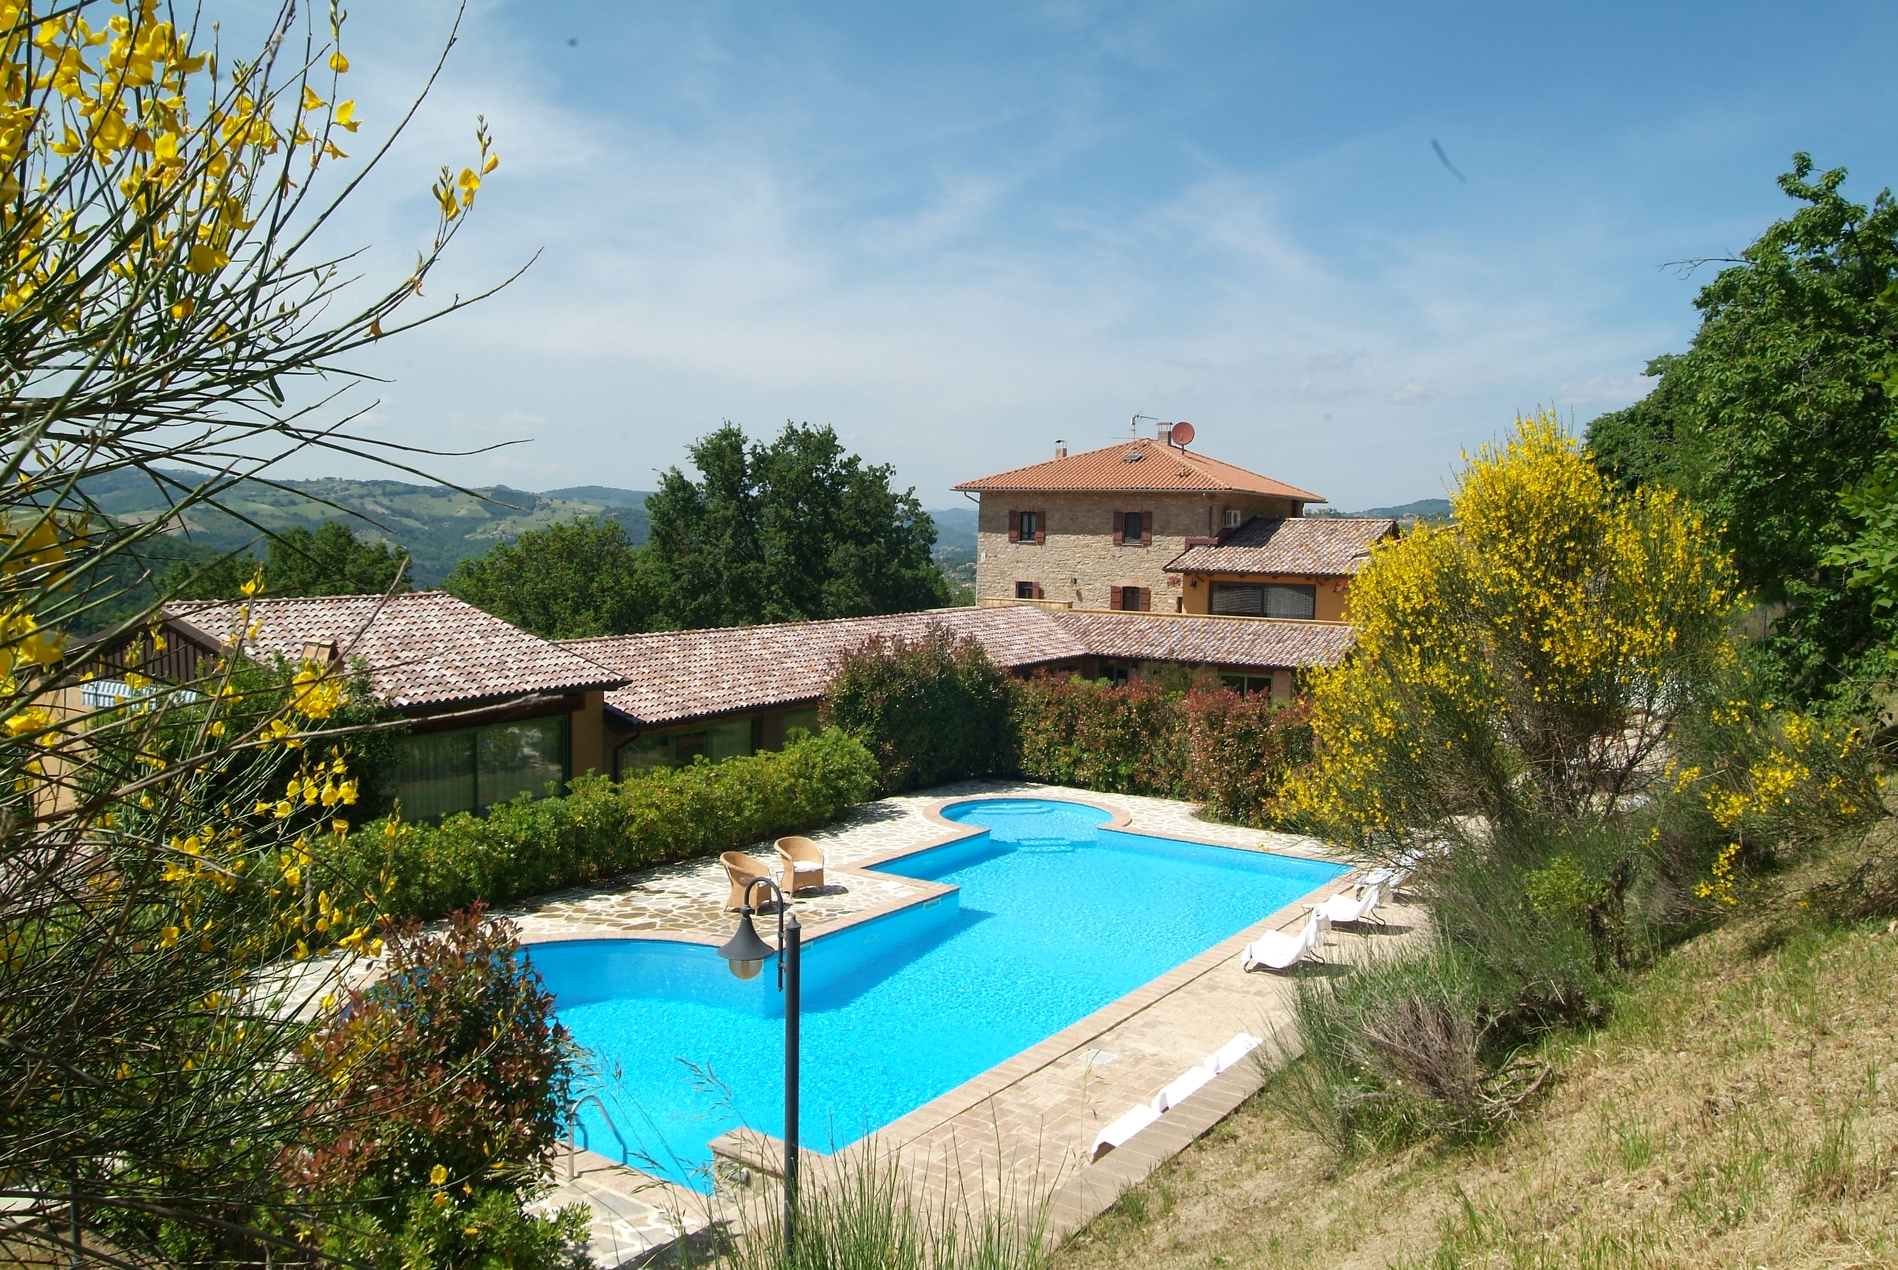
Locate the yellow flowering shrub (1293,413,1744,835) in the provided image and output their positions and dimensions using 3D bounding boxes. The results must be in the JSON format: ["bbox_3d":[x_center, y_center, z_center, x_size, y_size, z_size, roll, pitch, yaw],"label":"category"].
[{"bbox_3d":[5.034,0.059,12.559,3.800,4.180,3.600,2,5,22],"label":"yellow flowering shrub"}]

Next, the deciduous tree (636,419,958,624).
[{"bbox_3d":[-6.269,-2.900,56.443,12.300,11.660,10.800,0,4,-6],"label":"deciduous tree"}]

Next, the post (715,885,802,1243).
[{"bbox_3d":[-1.488,3.376,10.659,0.770,3.020,0.450,3,5,28],"label":"post"}]

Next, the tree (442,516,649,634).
[{"bbox_3d":[-14.603,-0.563,50.287,7.800,7.540,7.200,-1,5,-16],"label":"tree"}]

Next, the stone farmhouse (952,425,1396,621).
[{"bbox_3d":[11.929,-4.588,62.639,17.000,10.100,18.000,3,5,26],"label":"stone farmhouse"}]

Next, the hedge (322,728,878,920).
[{"bbox_3d":[-5.133,3.069,24.088,1.500,1.600,12.400,4,5,36],"label":"hedge"}]

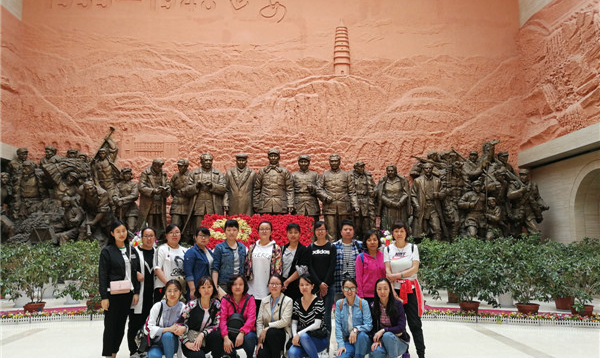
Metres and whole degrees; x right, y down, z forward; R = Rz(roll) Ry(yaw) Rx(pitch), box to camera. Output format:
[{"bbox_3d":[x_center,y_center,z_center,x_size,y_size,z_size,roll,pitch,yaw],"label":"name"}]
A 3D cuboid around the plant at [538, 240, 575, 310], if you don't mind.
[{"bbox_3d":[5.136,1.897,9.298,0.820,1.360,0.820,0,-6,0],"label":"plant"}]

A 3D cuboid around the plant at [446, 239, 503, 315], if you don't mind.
[{"bbox_3d":[3.255,1.815,8.804,1.050,1.380,1.000,0,-6,0],"label":"plant"}]

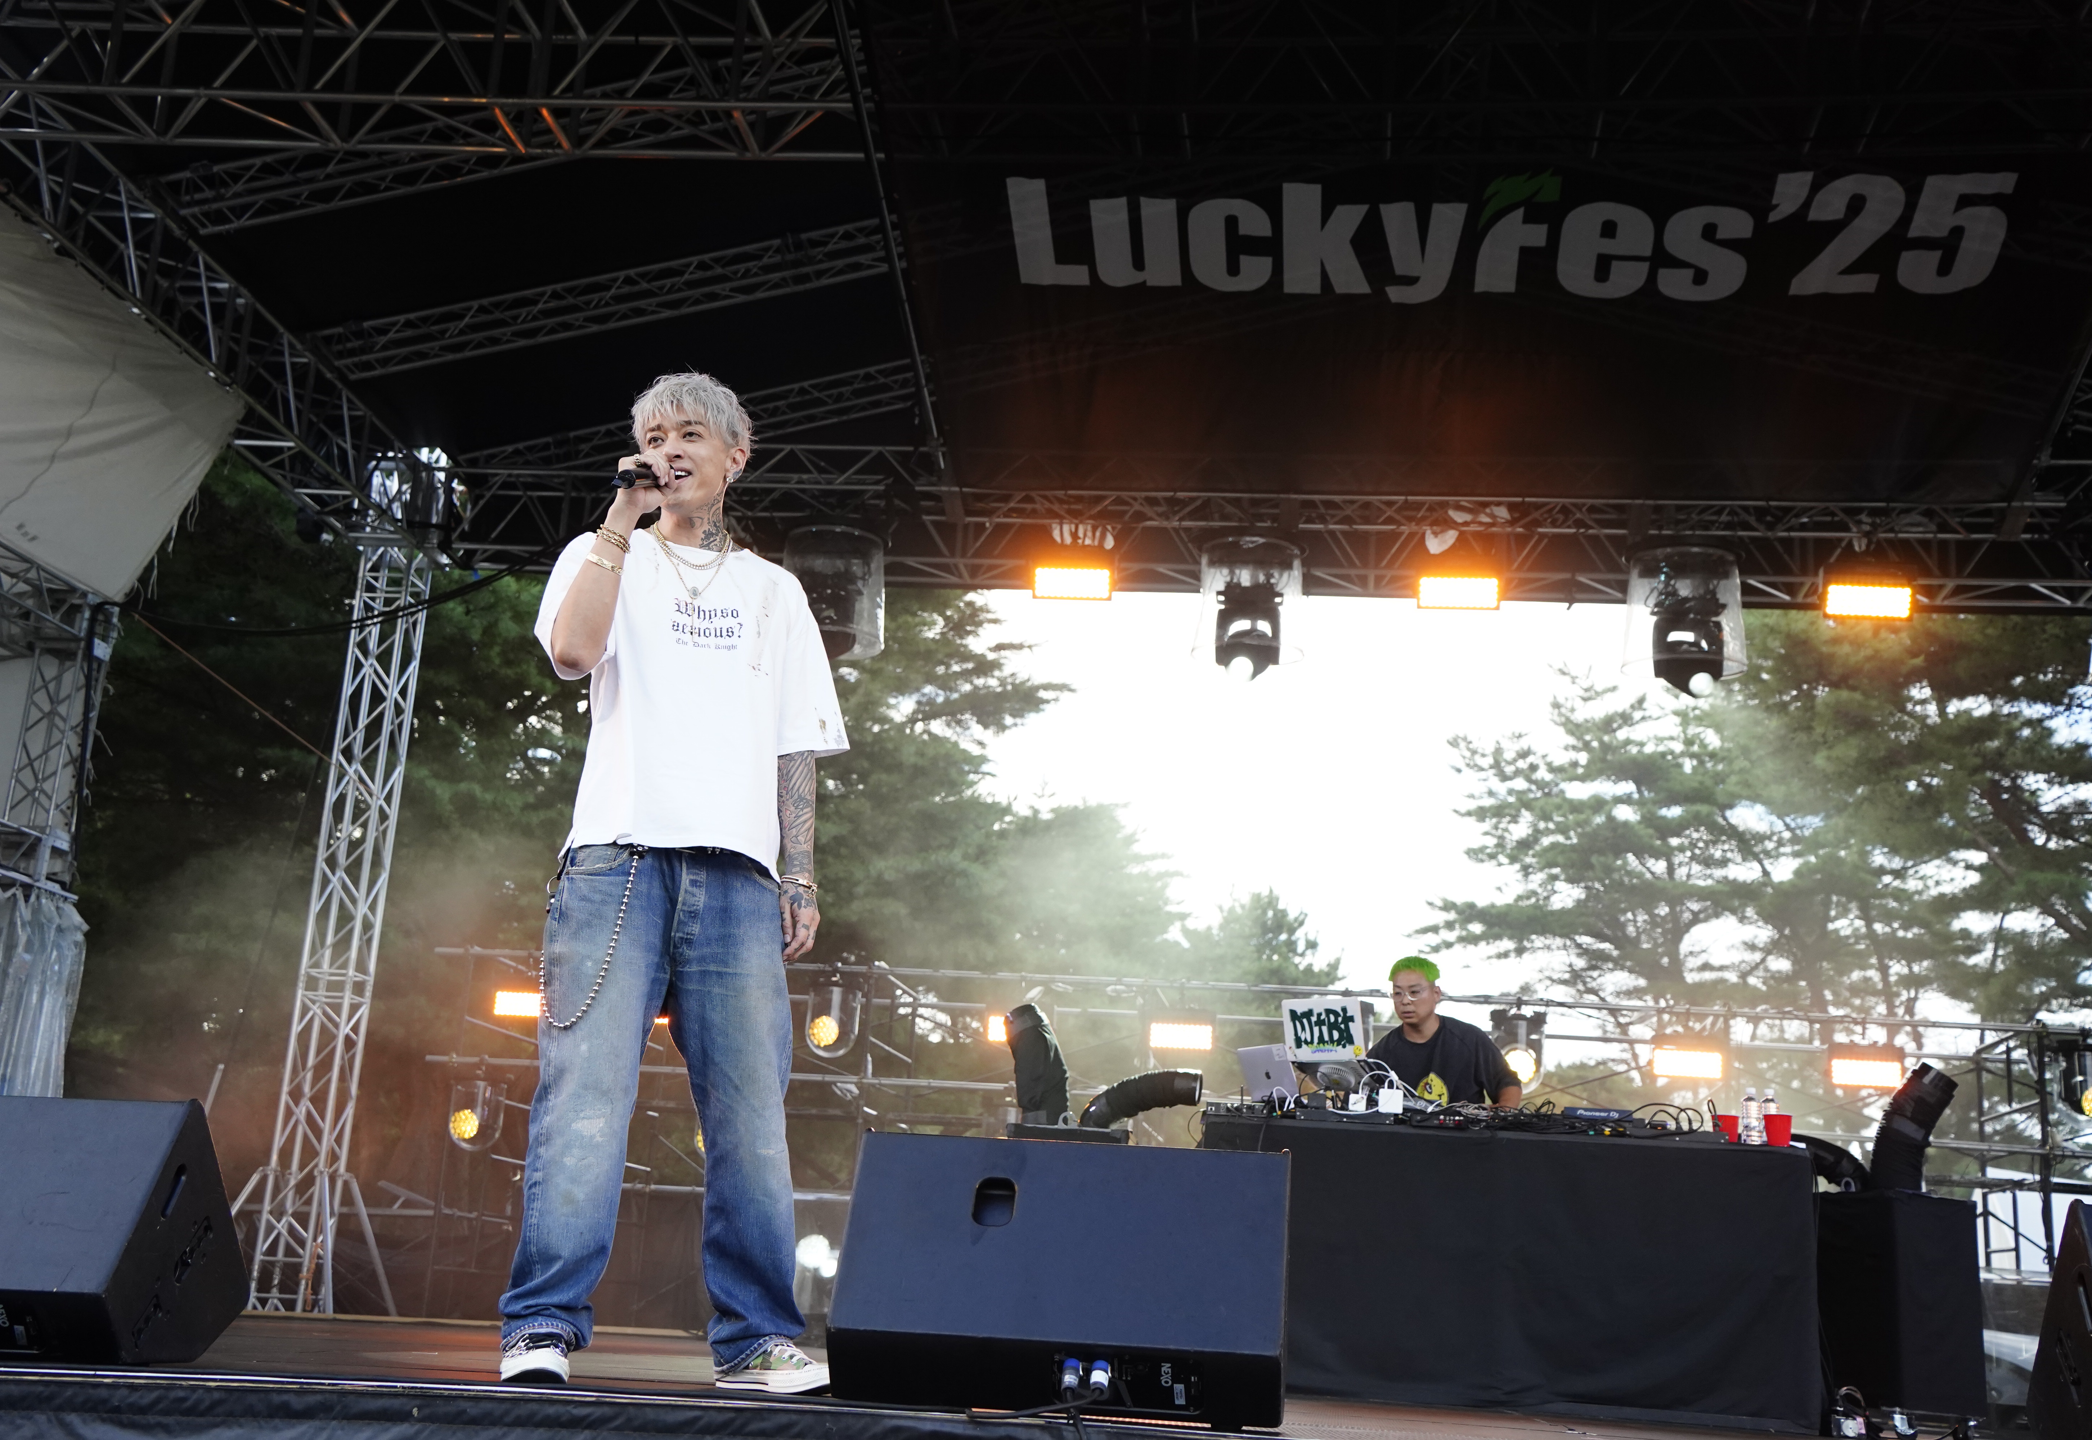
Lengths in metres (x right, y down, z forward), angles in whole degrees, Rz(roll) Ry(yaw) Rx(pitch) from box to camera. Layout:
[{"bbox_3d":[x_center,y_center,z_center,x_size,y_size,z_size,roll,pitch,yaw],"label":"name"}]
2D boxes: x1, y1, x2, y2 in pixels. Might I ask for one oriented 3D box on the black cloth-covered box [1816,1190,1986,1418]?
[{"bbox_3d":[2.923,2.043,8.194,0.460,0.740,0.420,14,-18,-34],"label":"black cloth-covered box"}]

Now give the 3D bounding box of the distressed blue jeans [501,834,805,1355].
[{"bbox_3d":[-0.663,0.649,3.930,0.470,0.880,0.380,9,-16,-17],"label":"distressed blue jeans"}]

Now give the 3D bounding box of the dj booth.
[{"bbox_3d":[1.583,1.979,8.327,2.076,0.906,0.750,2,-15,6],"label":"dj booth"}]

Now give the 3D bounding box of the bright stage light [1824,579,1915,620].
[{"bbox_3d":[4.807,-0.712,13.700,0.520,0.250,0.200,2,-15,6],"label":"bright stage light"}]

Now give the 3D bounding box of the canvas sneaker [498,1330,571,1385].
[{"bbox_3d":[-0.822,1.030,3.780,0.108,0.110,0.290,5,-15,-4],"label":"canvas sneaker"}]

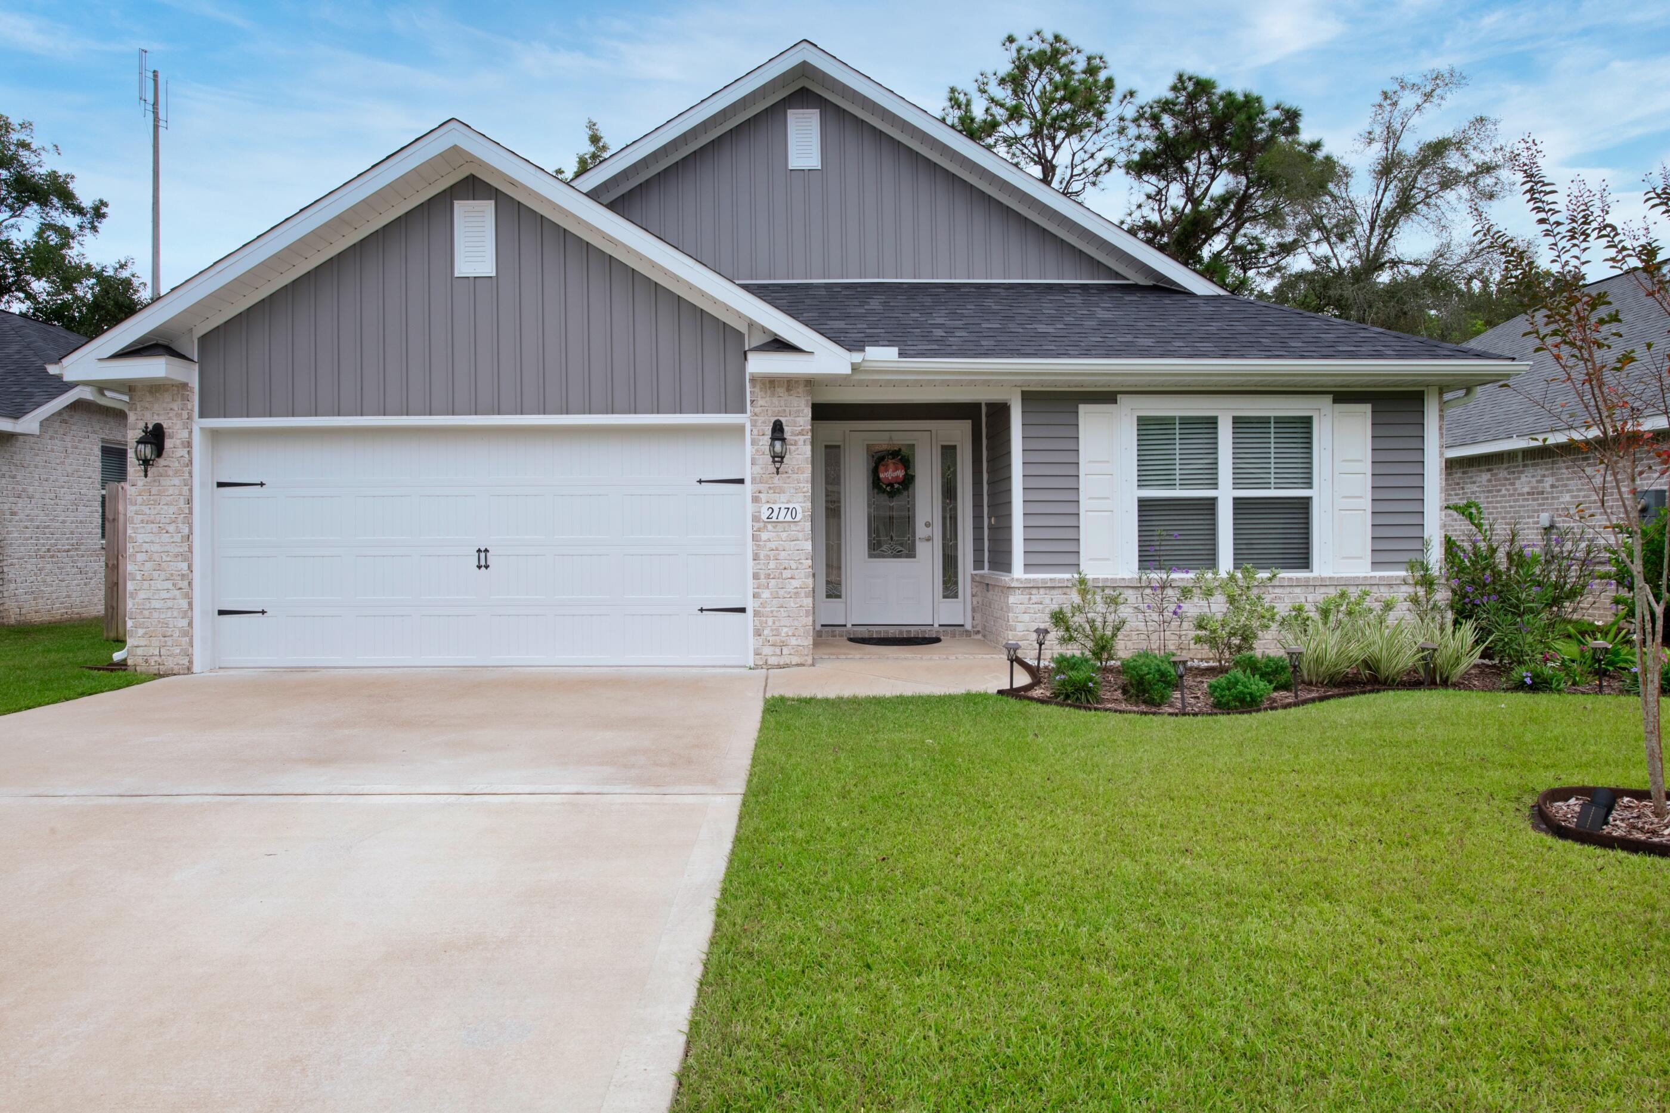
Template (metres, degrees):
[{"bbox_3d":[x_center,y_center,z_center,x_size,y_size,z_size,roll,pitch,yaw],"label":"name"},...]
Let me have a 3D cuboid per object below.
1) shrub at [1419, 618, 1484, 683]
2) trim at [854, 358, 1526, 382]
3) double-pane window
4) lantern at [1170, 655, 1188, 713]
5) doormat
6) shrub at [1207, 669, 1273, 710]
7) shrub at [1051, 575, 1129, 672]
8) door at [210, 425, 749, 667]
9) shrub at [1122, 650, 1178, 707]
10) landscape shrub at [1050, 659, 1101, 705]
[{"bbox_3d":[4.750,0.724,8.220,0.540,0.530,0.500,-1,1,-3],"label":"shrub"},{"bbox_3d":[3.183,-1.671,9.550,6.050,0.200,0.150,0,0,0],"label":"trim"},{"bbox_3d":[3.664,-0.607,10.020,1.700,1.530,0.100,0,0,0],"label":"double-pane window"},{"bbox_3d":[2.269,0.835,7.020,0.120,0.375,0.120,-1,1,-3],"label":"lantern"},{"bbox_3d":[0.597,0.852,10.720,0.940,0.015,0.620,-1,1,-3],"label":"doormat"},{"bbox_3d":[2.929,0.951,7.700,0.460,0.280,0.430,0,0,0],"label":"shrub"},{"bbox_3d":[2.248,0.572,9.450,0.680,0.850,0.600,-1,1,-3],"label":"shrub"},{"bbox_3d":[-3.232,-0.087,9.770,4.840,2.140,0.060,-1,1,-3],"label":"door"},{"bbox_3d":[2.304,0.887,7.800,0.400,0.380,0.400,0,0,0],"label":"shrub"},{"bbox_3d":[1.728,0.886,7.660,0.380,0.300,0.400,-1,1,-3],"label":"landscape shrub"}]

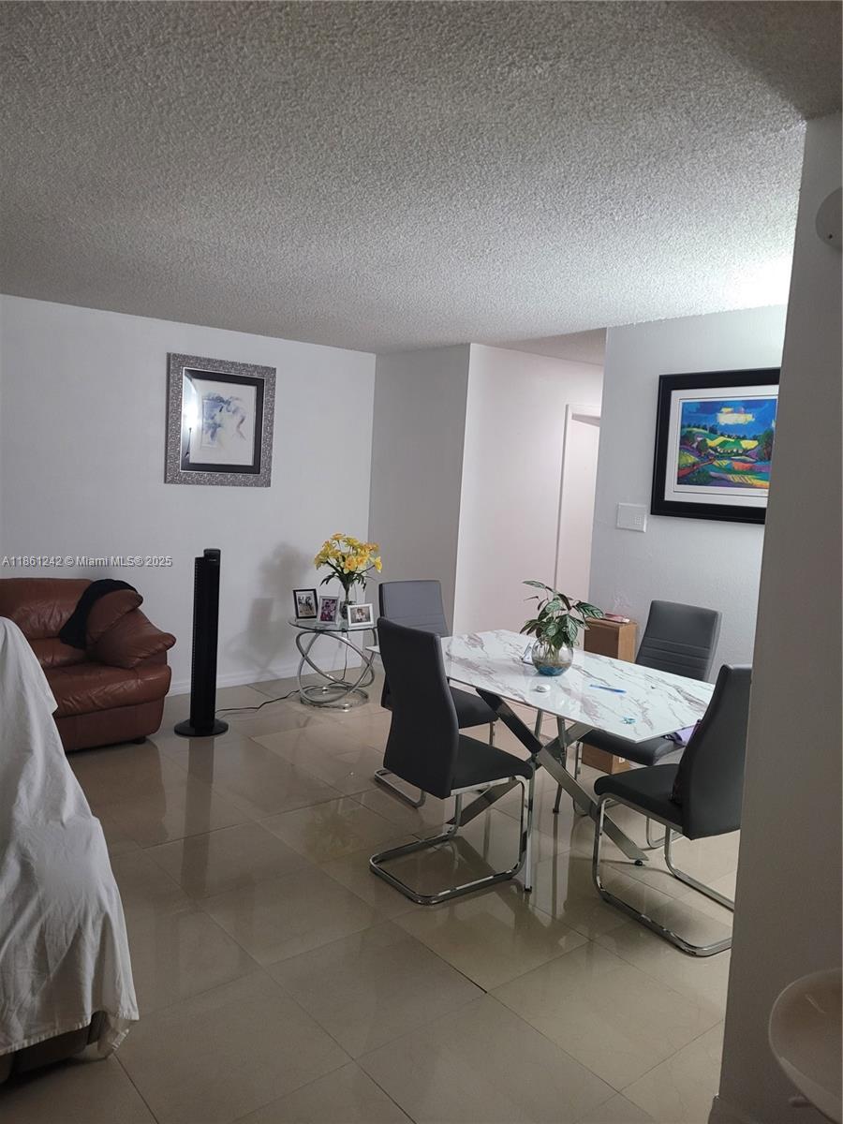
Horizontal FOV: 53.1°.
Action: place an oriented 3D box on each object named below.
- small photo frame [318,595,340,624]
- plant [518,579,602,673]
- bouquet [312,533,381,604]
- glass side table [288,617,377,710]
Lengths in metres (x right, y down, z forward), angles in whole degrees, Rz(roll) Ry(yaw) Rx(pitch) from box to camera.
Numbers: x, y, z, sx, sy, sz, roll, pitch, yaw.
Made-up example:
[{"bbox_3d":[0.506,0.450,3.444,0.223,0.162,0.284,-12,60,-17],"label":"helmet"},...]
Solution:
[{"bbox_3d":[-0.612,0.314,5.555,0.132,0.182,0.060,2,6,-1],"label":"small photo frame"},{"bbox_3d":[0.574,0.277,3.467,0.335,0.370,0.310,3,6,5],"label":"plant"},{"bbox_3d":[-0.510,0.042,5.854,0.460,0.470,0.410,2,6,-5],"label":"bouquet"},{"bbox_3d":[-0.587,0.663,5.726,0.620,0.530,0.620,2,6,0],"label":"glass side table"}]

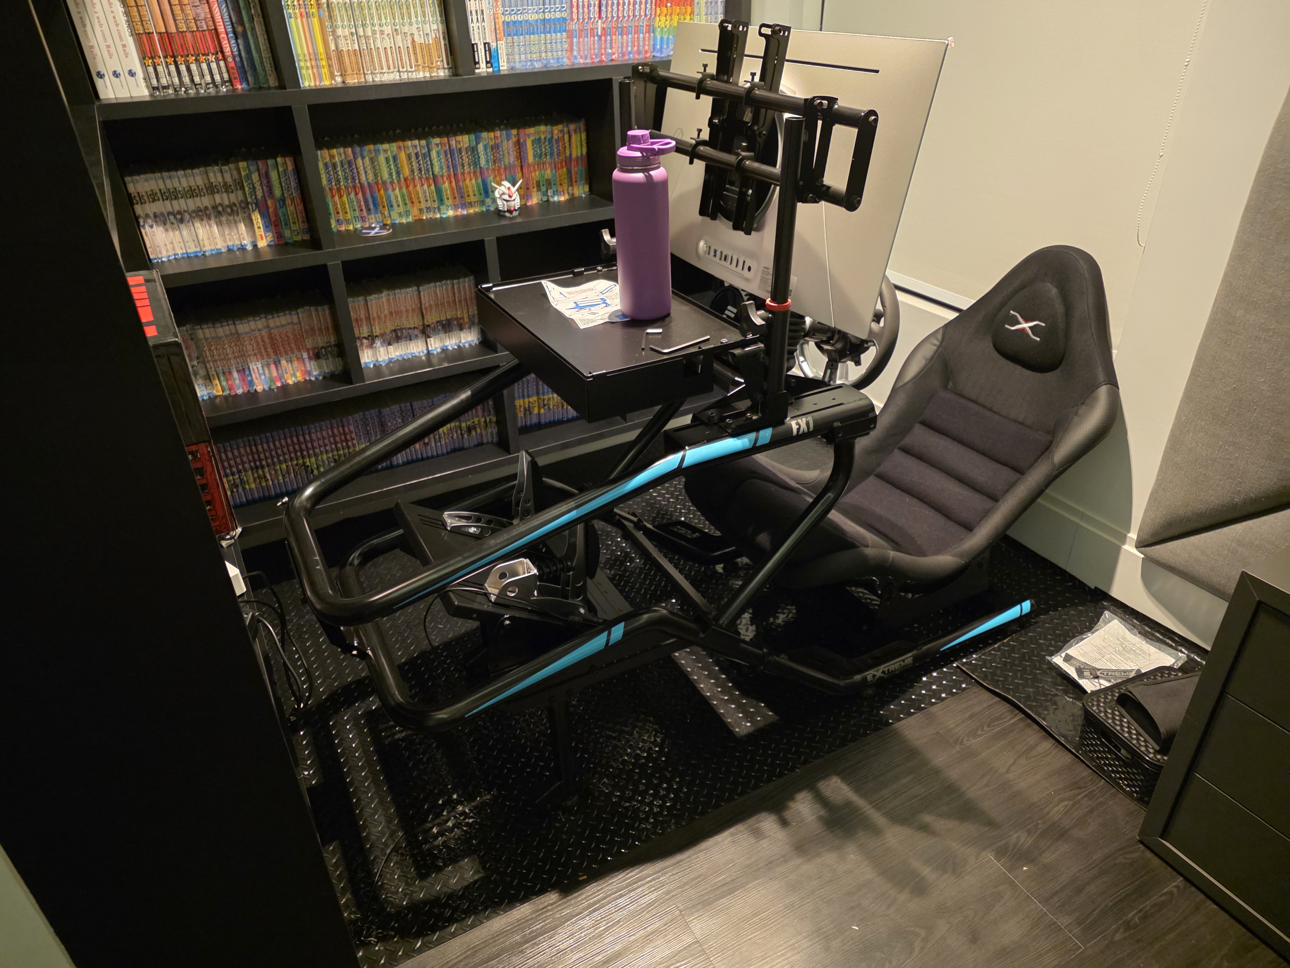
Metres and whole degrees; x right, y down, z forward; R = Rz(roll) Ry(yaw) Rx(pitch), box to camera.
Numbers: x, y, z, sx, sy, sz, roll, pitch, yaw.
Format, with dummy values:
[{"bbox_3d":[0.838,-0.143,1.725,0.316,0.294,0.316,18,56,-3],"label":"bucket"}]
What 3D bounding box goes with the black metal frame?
[{"bbox_3d":[0.088,-0.151,1.625,1.495,1.268,0.640,-17,33,-23],"label":"black metal frame"}]

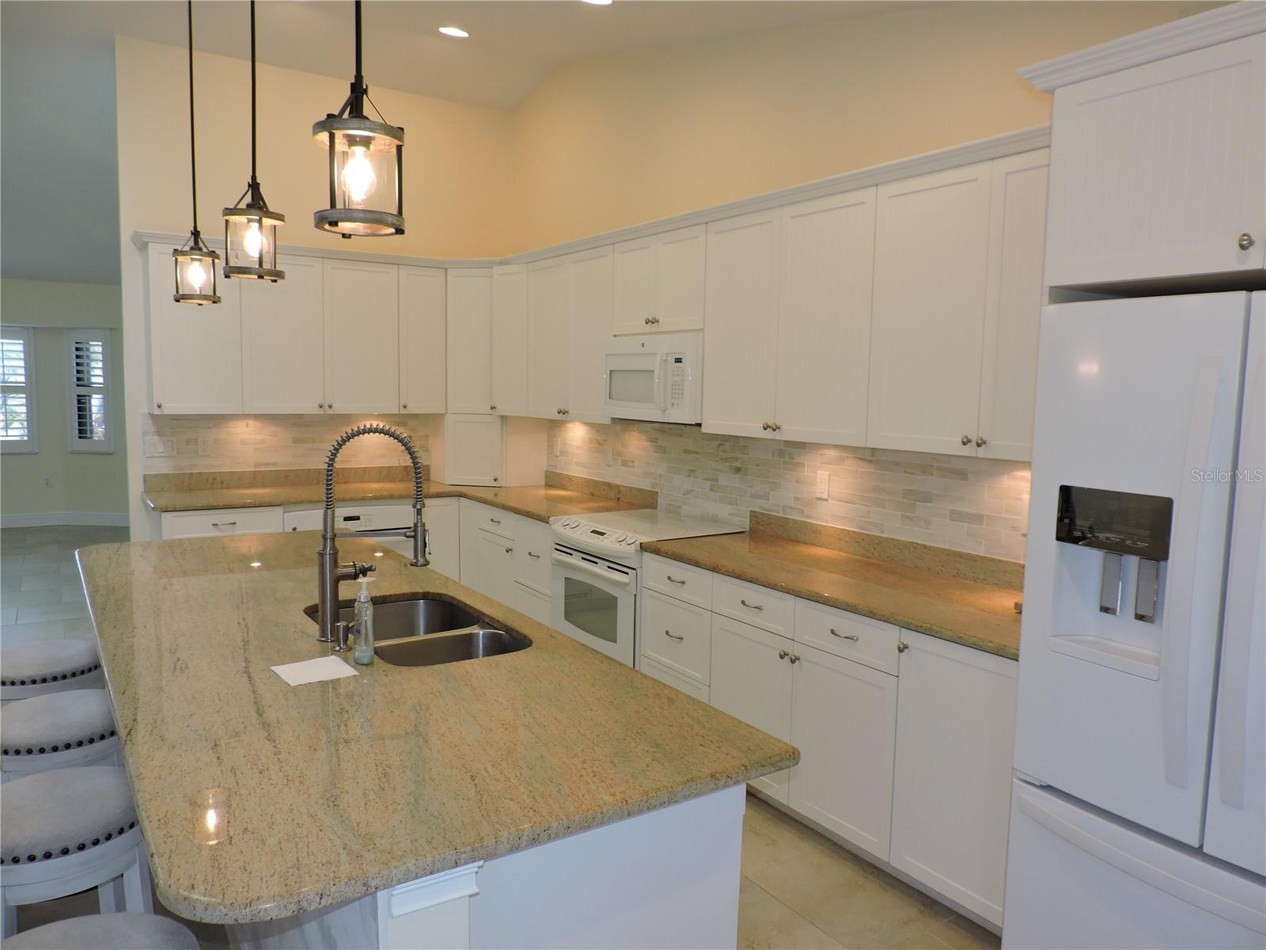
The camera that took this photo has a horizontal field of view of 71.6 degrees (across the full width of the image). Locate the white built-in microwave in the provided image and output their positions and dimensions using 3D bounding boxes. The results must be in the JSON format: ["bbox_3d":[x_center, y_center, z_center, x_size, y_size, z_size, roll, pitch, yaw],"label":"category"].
[{"bbox_3d":[0.200,-0.478,4.265,0.399,0.415,0.757,-3,7,-34],"label":"white built-in microwave"}]

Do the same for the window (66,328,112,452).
[{"bbox_3d":[-5.588,-0.856,9.050,0.490,1.270,0.080,2,6,5],"label":"window"}]

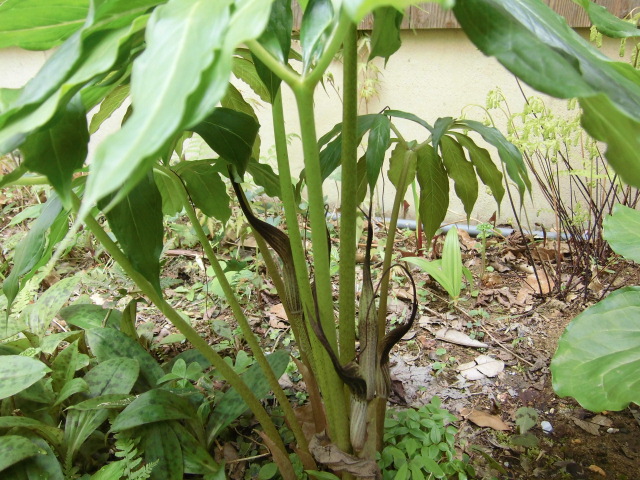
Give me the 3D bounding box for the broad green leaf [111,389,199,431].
[{"bbox_3d":[-0.213,0.218,0.625,0.104,0.022,0.042,-14,20,-6],"label":"broad green leaf"}]

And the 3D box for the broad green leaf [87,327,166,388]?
[{"bbox_3d":[-0.238,0.144,0.585,0.145,0.040,0.062,13,23,35],"label":"broad green leaf"}]

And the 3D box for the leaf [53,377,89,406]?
[{"bbox_3d":[-0.345,0.210,0.665,0.052,0.018,0.028,-33,14,11],"label":"leaf"}]

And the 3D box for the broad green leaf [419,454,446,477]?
[{"bbox_3d":[0.108,0.216,0.460,0.014,0.007,0.028,-14,23,-36],"label":"broad green leaf"}]

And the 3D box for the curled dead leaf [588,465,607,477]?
[{"bbox_3d":[0.359,0.298,0.622,0.014,0.008,0.019,-17,24,-42],"label":"curled dead leaf"}]

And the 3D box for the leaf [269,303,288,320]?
[{"bbox_3d":[-0.090,0.156,1.048,0.045,0.012,0.038,14,23,37],"label":"leaf"}]

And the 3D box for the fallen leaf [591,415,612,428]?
[{"bbox_3d":[0.416,0.269,0.710,0.026,0.010,0.025,8,20,24],"label":"fallen leaf"}]

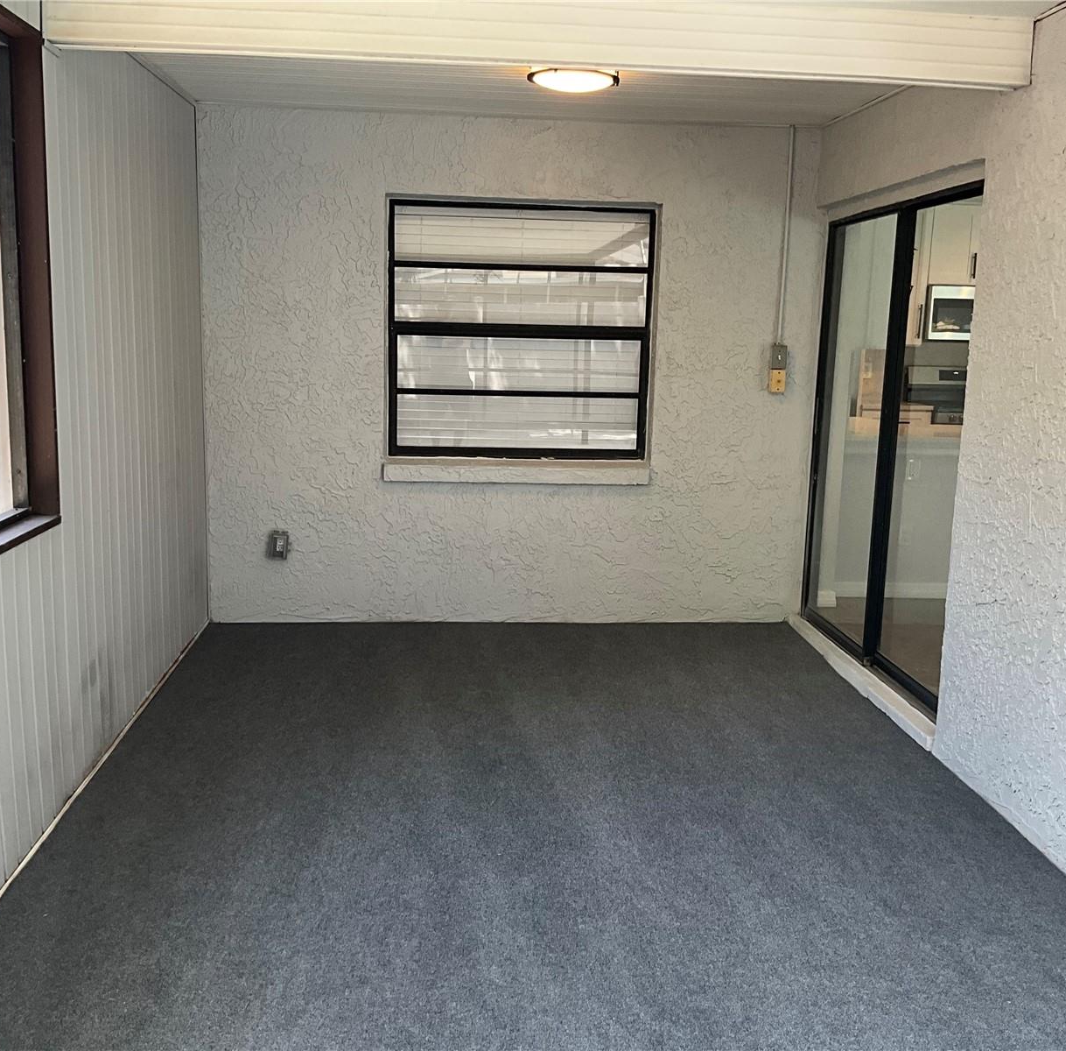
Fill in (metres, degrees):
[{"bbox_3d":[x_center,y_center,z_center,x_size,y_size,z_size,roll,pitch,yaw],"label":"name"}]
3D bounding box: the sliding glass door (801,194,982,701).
[{"bbox_3d":[1.577,-0.363,5.152,0.110,2.030,1.830,1,10,-4],"label":"sliding glass door"}]

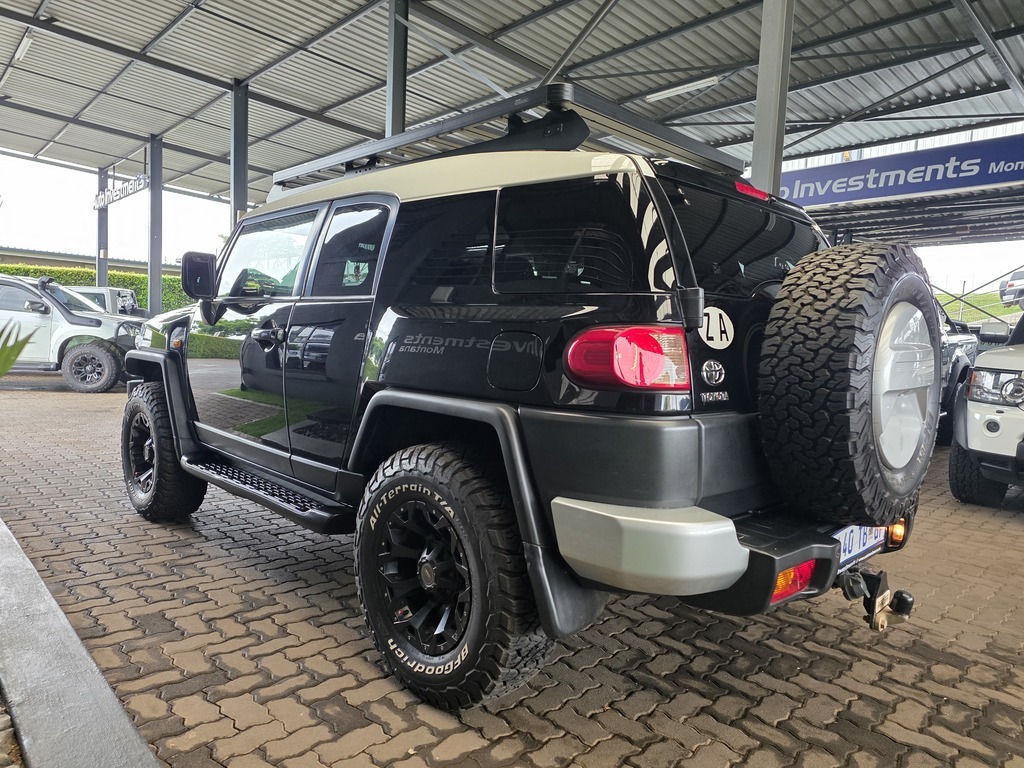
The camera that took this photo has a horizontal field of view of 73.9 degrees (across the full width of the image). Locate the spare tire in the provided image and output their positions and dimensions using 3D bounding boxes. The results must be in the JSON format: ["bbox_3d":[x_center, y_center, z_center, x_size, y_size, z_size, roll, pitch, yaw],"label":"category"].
[{"bbox_3d":[1.048,0.000,2.068,0.275,0.835,0.835,6,6,44],"label":"spare tire"}]

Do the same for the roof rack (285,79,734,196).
[{"bbox_3d":[-0.119,-0.922,3.212,1.165,0.180,1.970,-2,5,-45],"label":"roof rack"}]

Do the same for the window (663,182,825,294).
[{"bbox_3d":[0.863,-0.436,2.240,1.150,0.392,0.060,-2,-20,-45],"label":"window"}]

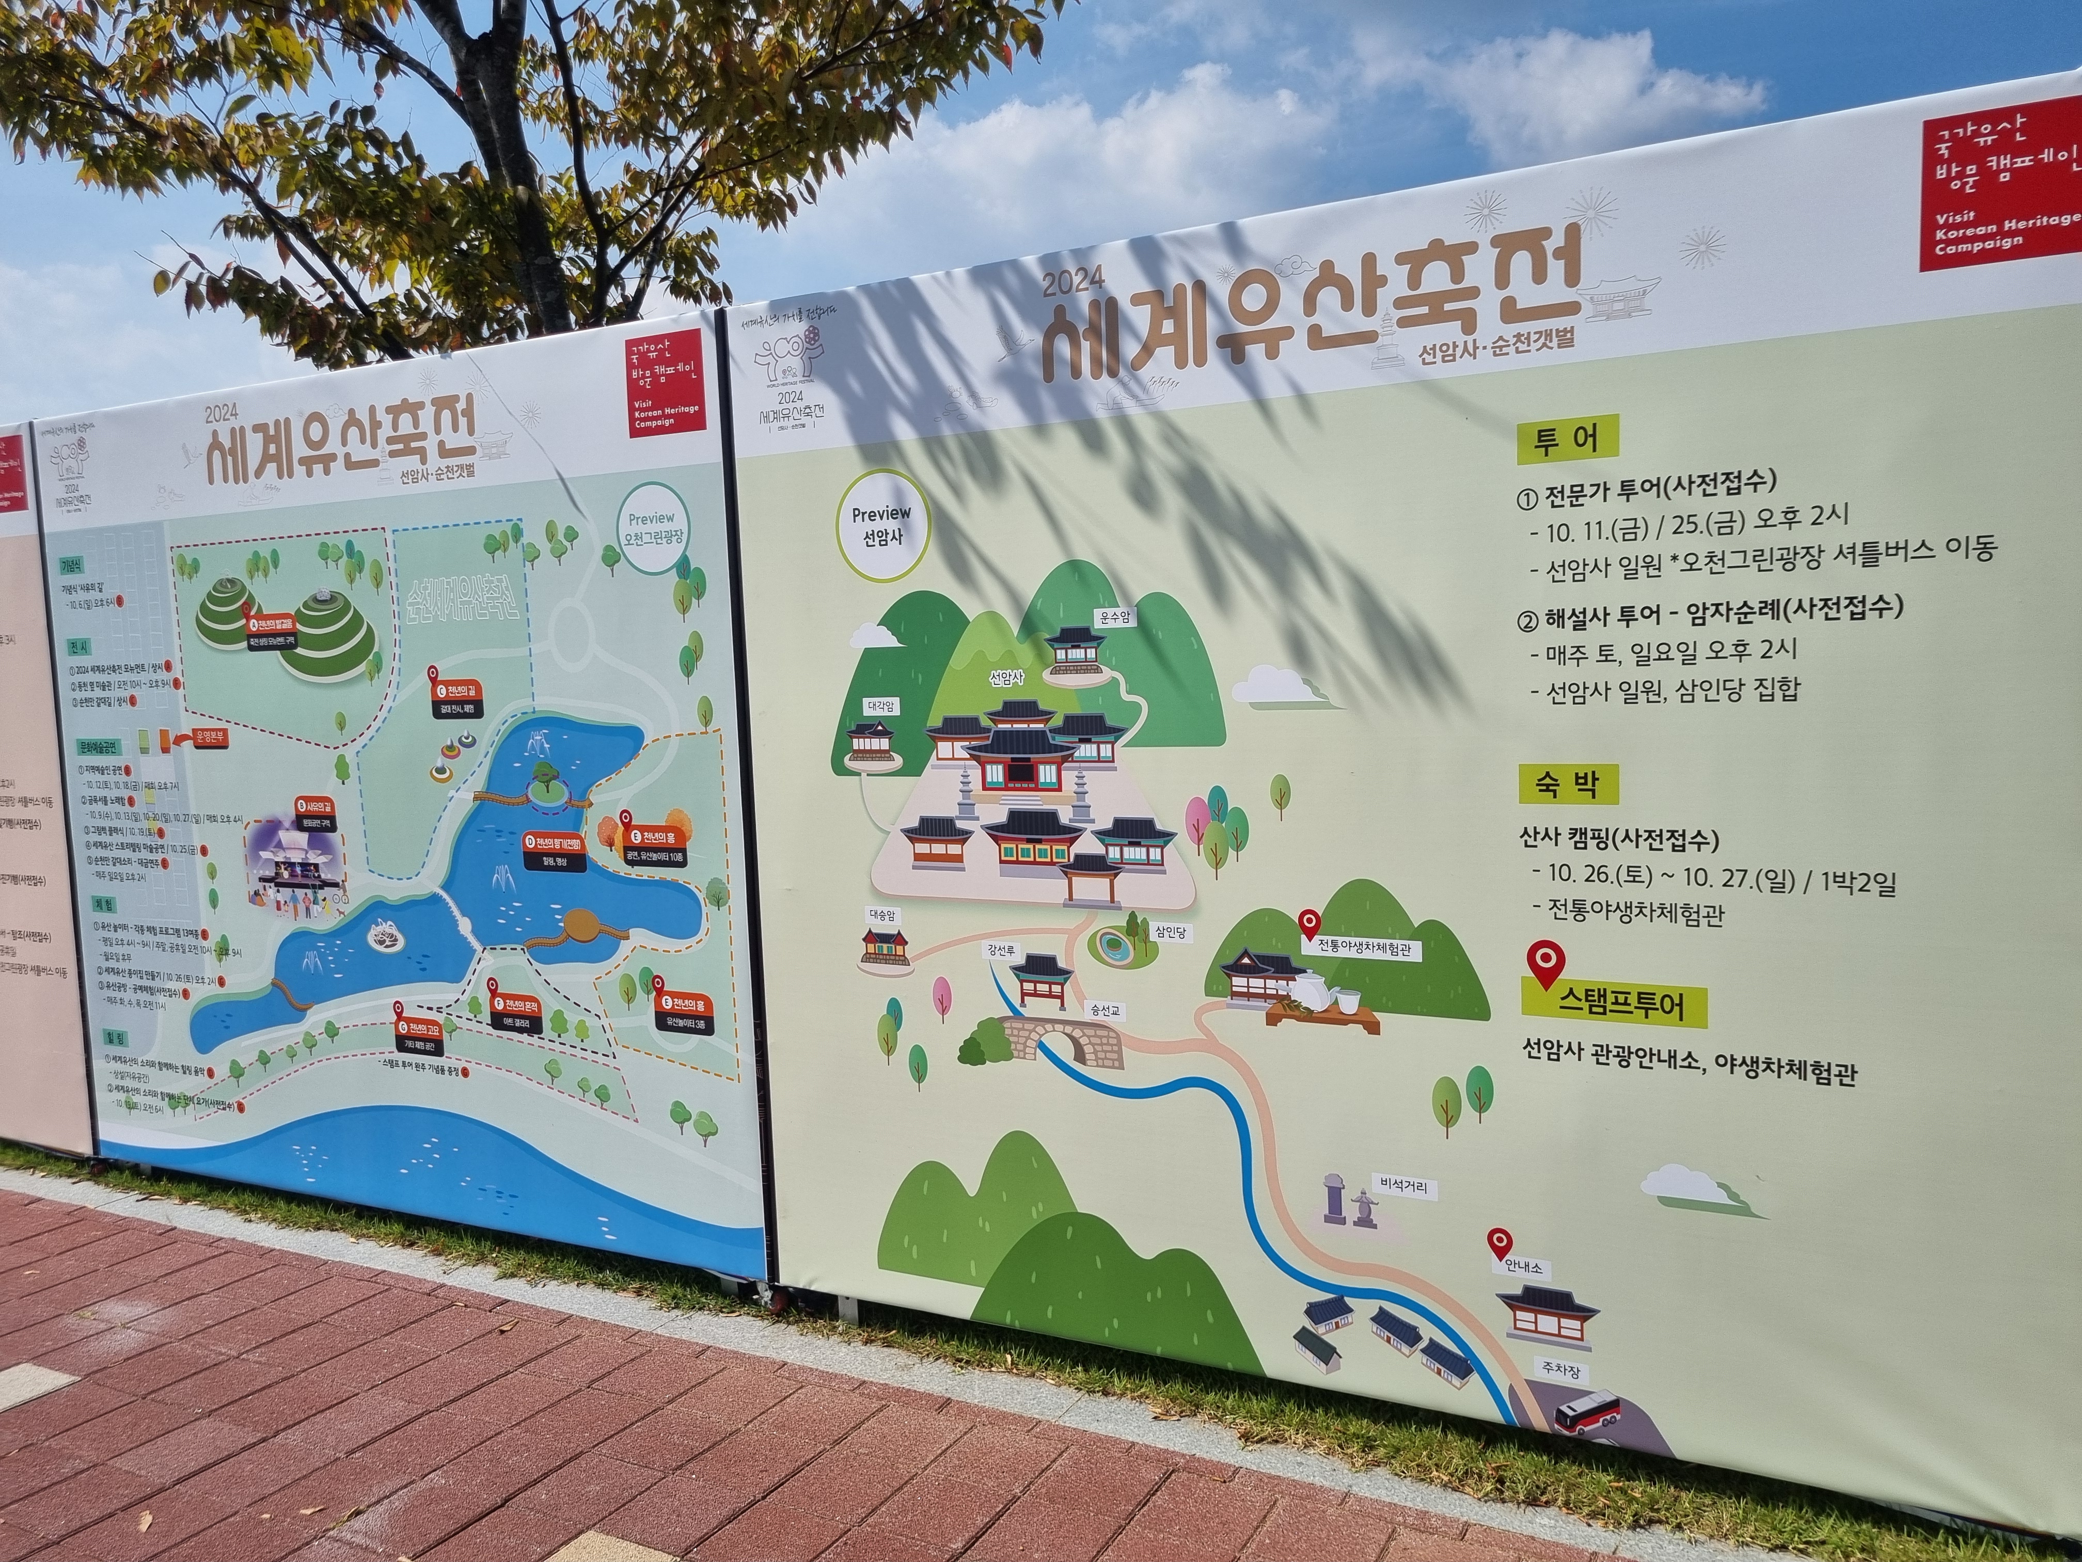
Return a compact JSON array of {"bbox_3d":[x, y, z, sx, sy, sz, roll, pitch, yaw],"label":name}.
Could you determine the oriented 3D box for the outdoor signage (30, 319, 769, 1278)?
[{"bbox_3d":[-1.720,0.047,4.003,2.453,2.133,0.070,0,5,28],"label":"outdoor signage"}]

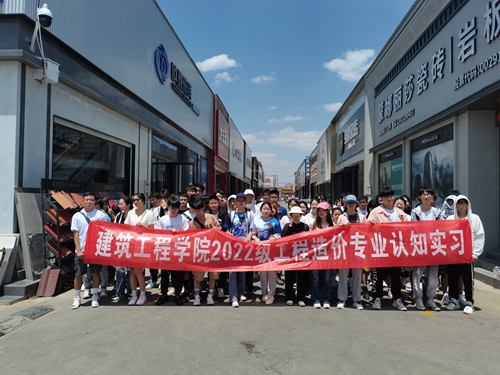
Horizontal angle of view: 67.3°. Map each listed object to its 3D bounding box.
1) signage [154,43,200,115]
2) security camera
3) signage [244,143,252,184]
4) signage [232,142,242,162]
[{"bbox_3d":[-3.156,-4.742,17.898,0.100,1.457,8.019,1,-2,4],"label":"signage"},{"bbox_3d":[-3.530,-2.937,6.450,0.250,0.360,0.220,0,-2,30],"label":"security camera"},{"bbox_3d":[-0.033,-3.528,57.267,0.200,5.199,13.347,1,-2,4],"label":"signage"},{"bbox_3d":[-1.283,-3.562,41.310,0.120,1.403,8.921,1,-2,4],"label":"signage"}]

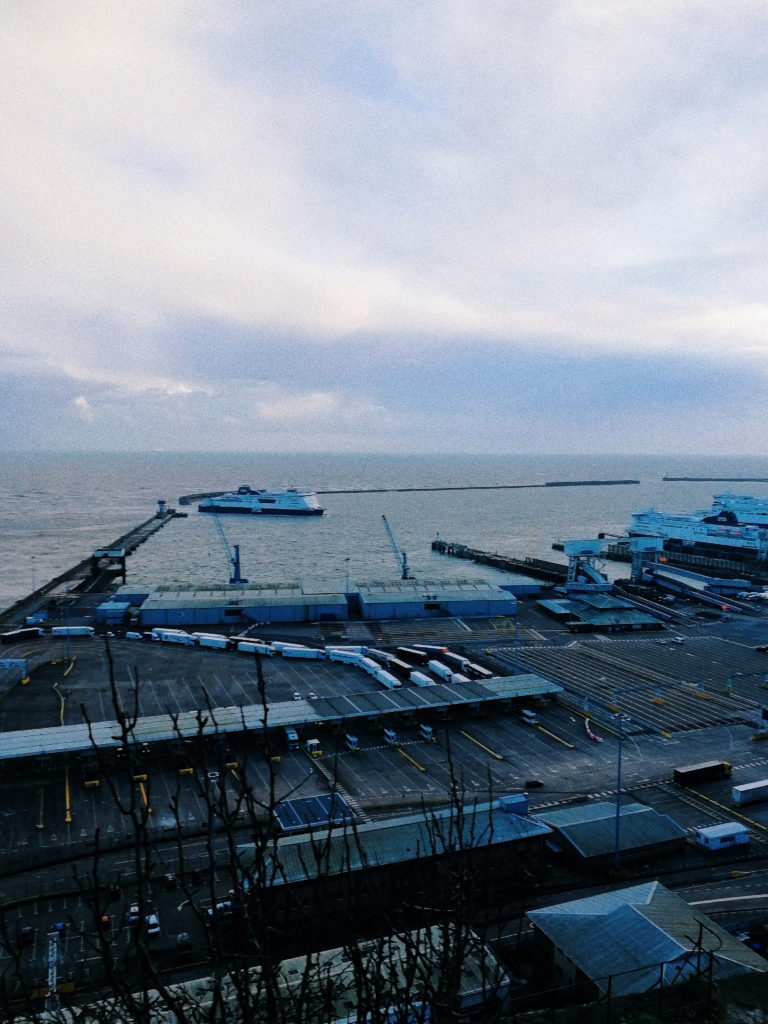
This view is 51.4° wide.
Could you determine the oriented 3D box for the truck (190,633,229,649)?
[{"bbox_3d":[-73.960,53.600,336.790,16.500,4.000,2.550,2,5,18],"label":"truck"}]

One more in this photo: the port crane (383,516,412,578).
[{"bbox_3d":[8.570,22.650,497.140,19.000,42.000,10.000,0,4,-8],"label":"port crane"}]

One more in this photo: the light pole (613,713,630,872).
[{"bbox_3d":[45.890,54.650,155.400,3.000,31.590,3.000,0,4,0],"label":"light pole"}]

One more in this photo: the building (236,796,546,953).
[{"bbox_3d":[2.440,64.890,151.890,59.290,11.130,15.610,-1,5,-21],"label":"building"}]

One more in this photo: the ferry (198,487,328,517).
[{"bbox_3d":[-164.700,-15.470,1096.010,182.080,35.000,28.000,2,5,14],"label":"ferry"}]

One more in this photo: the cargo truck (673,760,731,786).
[{"bbox_3d":[79.730,65.300,199.370,16.500,4.000,2.550,-2,5,-25],"label":"cargo truck"}]

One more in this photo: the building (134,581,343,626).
[{"bbox_3d":[-68.700,45.510,402.760,96.660,10.000,52.000,0,4,-8],"label":"building"}]

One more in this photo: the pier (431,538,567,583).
[{"bbox_3d":[86.580,36.480,616.450,14.000,9.000,182.000,-2,5,-24],"label":"pier"}]

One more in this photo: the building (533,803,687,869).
[{"bbox_3d":[47.440,67.080,168.990,24.730,4.720,19.170,-1,5,-21],"label":"building"}]

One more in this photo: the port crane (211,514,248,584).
[{"bbox_3d":[-93.270,22.700,481.240,23.000,43.000,11.000,0,4,-8],"label":"port crane"}]

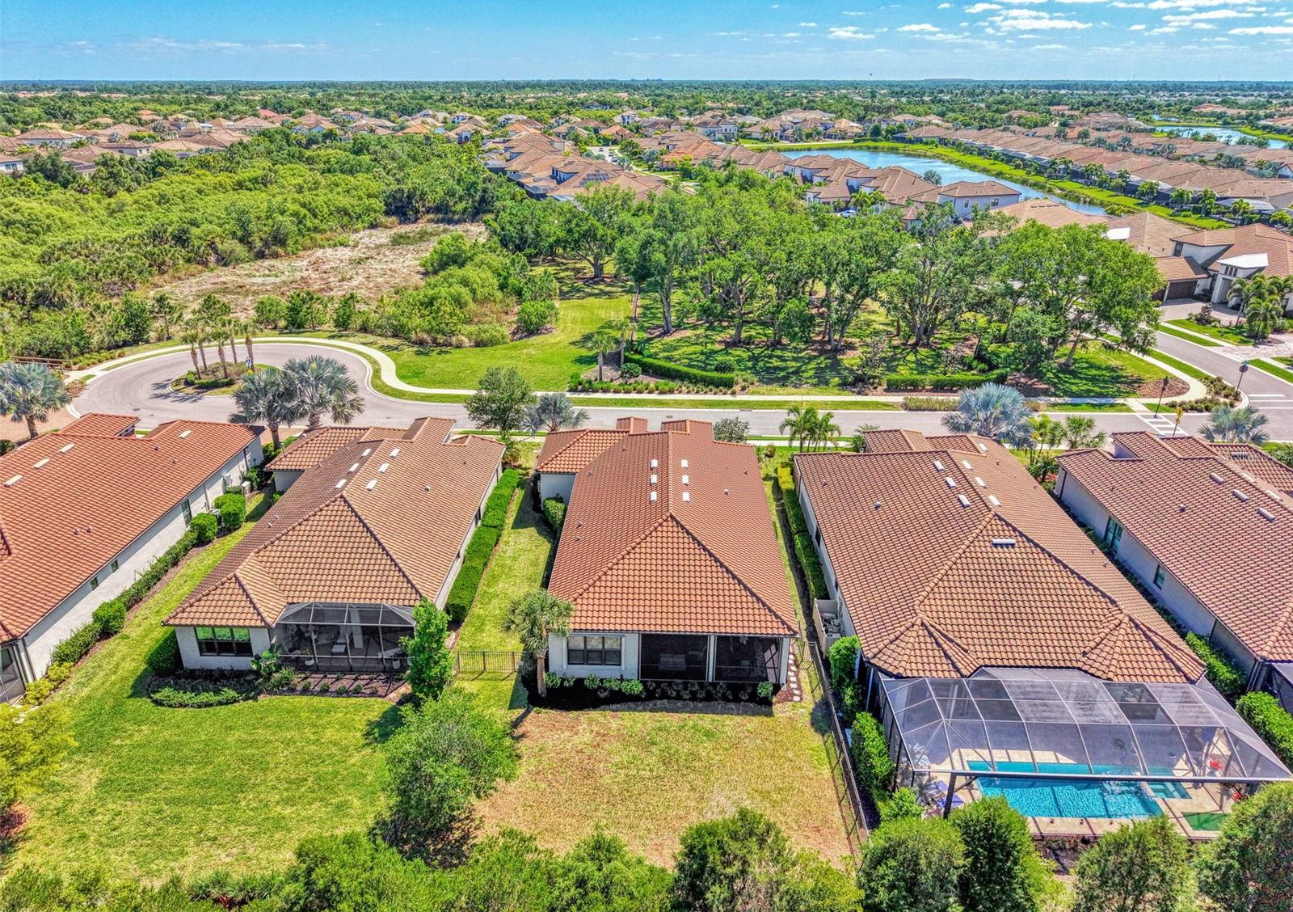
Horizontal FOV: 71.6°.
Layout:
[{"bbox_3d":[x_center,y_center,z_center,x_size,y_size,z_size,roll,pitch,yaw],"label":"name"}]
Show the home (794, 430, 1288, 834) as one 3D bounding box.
[{"bbox_3d":[18.667,5.468,52.345,16.300,7.000,36.300,0,23,1],"label":"home"}]

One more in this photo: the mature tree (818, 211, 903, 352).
[{"bbox_3d":[23.500,-19.463,101.150,9.600,15.200,9.600,0,23,0],"label":"mature tree"}]

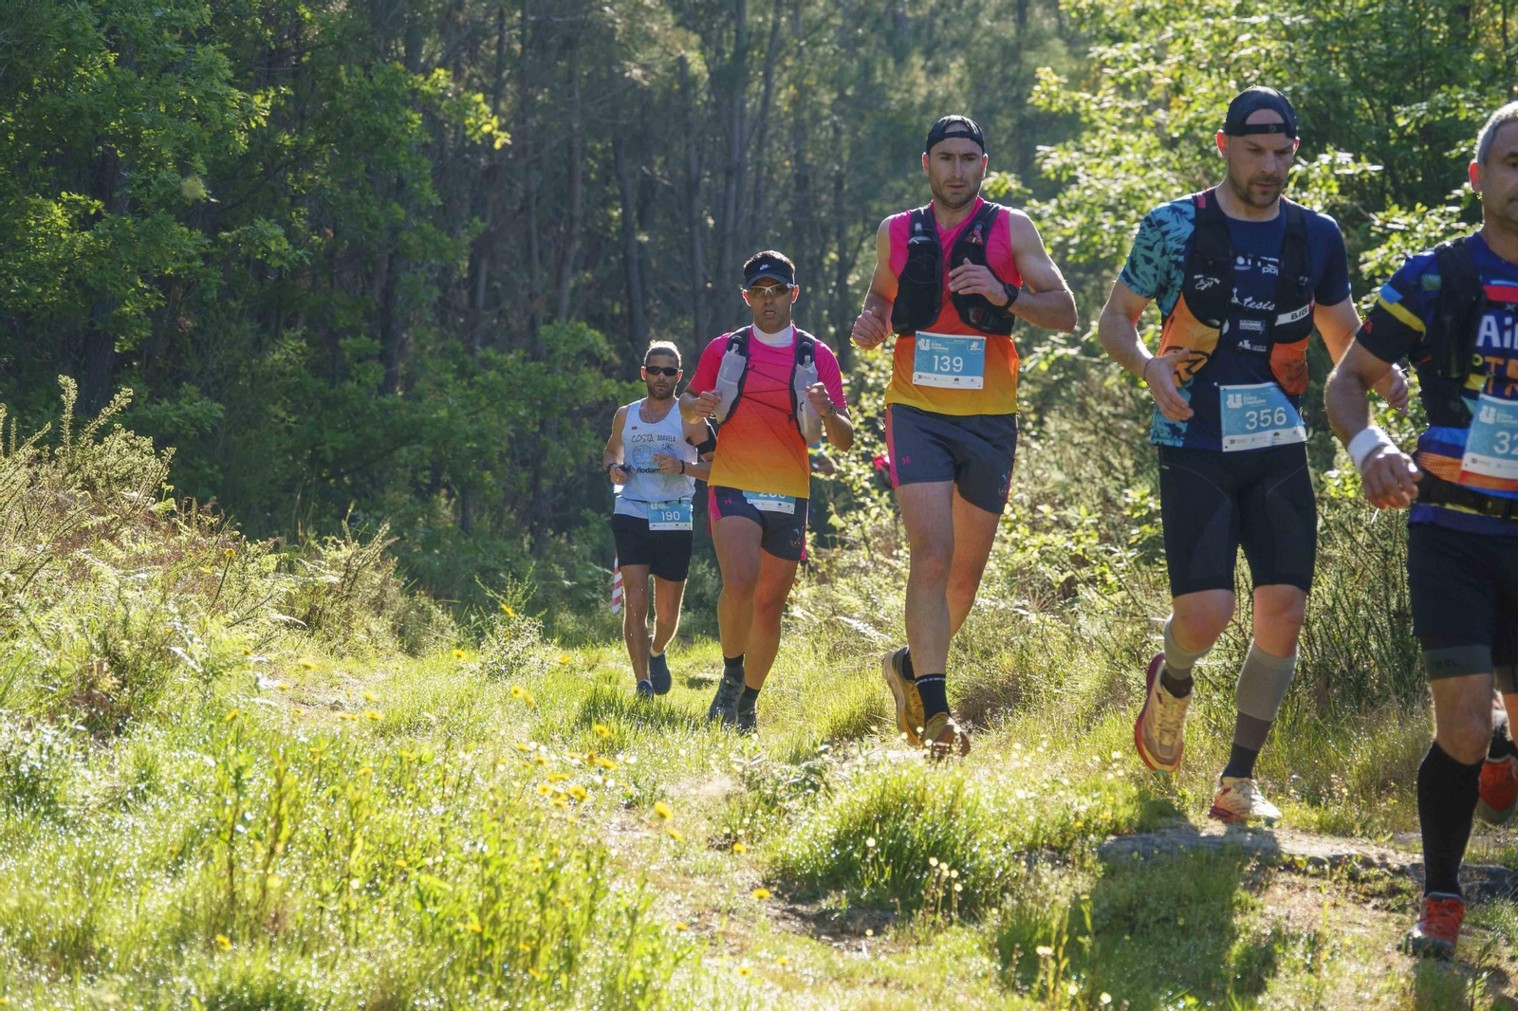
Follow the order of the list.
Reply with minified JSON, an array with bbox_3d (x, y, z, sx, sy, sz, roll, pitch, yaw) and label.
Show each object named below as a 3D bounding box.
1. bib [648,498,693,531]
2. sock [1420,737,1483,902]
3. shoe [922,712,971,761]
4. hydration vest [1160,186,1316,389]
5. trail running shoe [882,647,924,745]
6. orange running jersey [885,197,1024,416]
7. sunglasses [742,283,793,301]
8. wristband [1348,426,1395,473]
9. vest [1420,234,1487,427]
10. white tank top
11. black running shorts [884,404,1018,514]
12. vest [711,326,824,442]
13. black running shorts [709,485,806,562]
[{"bbox_3d":[-0.392,0.045,28.050,0.193,0.146,0.030,0,0,-10],"label":"bib"},{"bbox_3d":[1.318,0.597,11.980,0.117,0.325,0.130,2,15,-7],"label":"sock"},{"bbox_3d":[0.503,0.617,16.900,0.110,0.120,0.285,-5,-12,-13],"label":"shoe"},{"bbox_3d":[1.114,-0.502,14.620,0.340,0.460,0.260,0,6,-14],"label":"hydration vest"},{"bbox_3d":[0.454,0.557,18.000,0.105,0.295,0.115,0,-25,-38],"label":"trail running shoe"},{"bbox_3d":[0.547,-0.558,17.600,0.390,0.620,0.280,0,0,-3],"label":"orange running jersey"},{"bbox_3d":[0.035,-0.735,21.700,0.158,0.052,0.140,-4,0,4],"label":"sunglasses"},{"bbox_3d":[1.214,-0.110,12.400,0.076,0.068,0.064,-21,-43,0],"label":"wristband"},{"bbox_3d":[1.457,-0.334,12.120,0.350,0.390,0.270,0,6,-8],"label":"vest"},{"bbox_3d":[-0.463,-0.207,28.150,0.370,0.545,0.260,1,3,-6],"label":"white tank top"},{"bbox_3d":[0.538,-0.159,17.600,0.355,0.360,0.290,0,0,-8],"label":"black running shorts"},{"bbox_3d":[0.027,-0.419,21.750,0.370,0.400,0.250,0,5,-5],"label":"vest"},{"bbox_3d":[-0.002,0.025,22.200,0.335,0.355,0.290,0,0,-6],"label":"black running shorts"}]

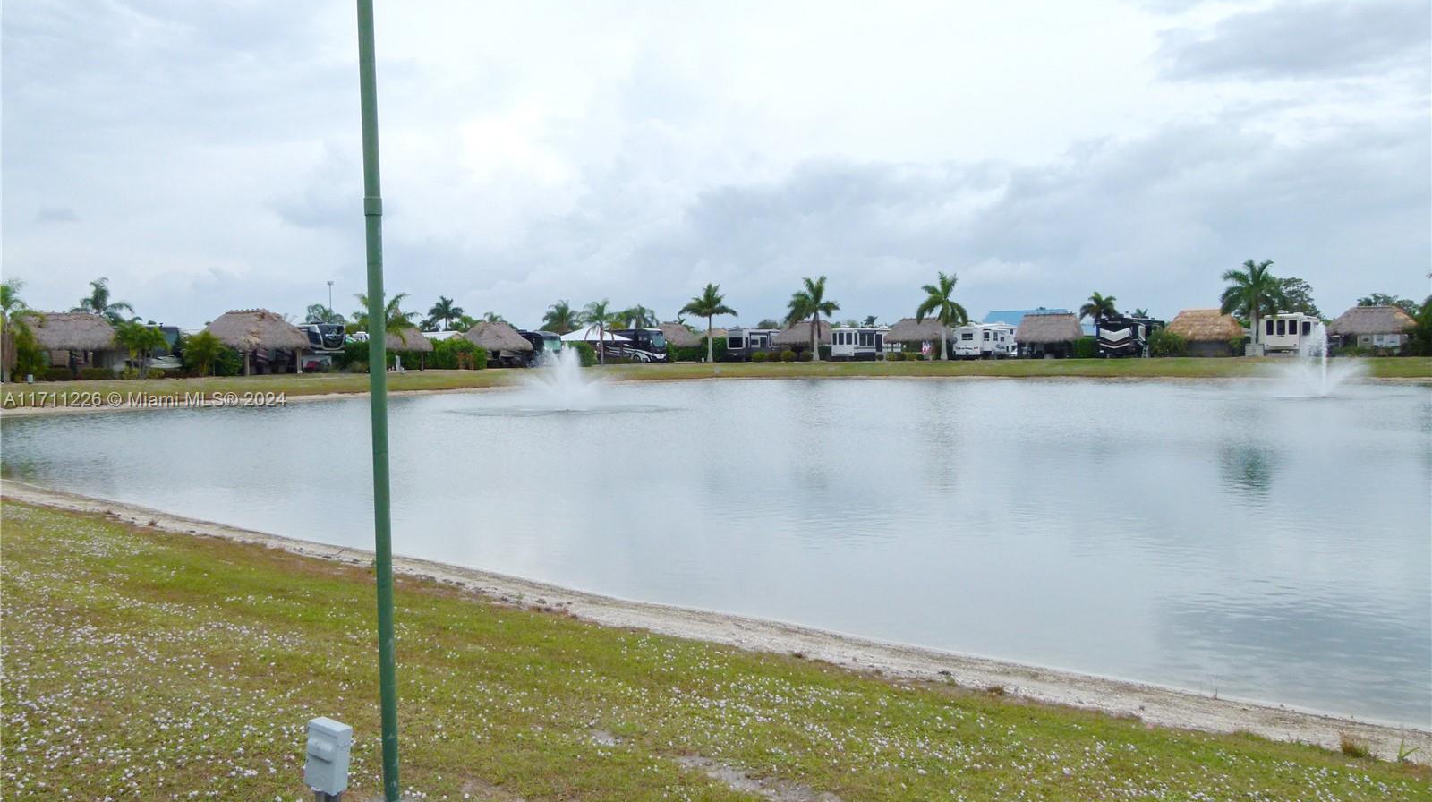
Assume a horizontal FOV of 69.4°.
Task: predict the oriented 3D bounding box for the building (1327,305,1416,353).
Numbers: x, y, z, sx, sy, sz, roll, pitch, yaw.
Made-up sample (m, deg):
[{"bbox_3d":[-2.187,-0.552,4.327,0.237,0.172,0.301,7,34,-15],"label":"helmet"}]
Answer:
[{"bbox_3d":[60.888,-6.481,96.122,8.100,4.700,6.200,0,3,18],"label":"building"}]

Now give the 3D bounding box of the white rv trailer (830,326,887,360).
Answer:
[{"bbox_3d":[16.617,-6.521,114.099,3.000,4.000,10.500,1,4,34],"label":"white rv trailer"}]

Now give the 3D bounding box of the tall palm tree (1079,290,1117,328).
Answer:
[{"bbox_3d":[43.350,-8.710,117.000,4.100,7.510,4.100,0,3,20],"label":"tall palm tree"}]

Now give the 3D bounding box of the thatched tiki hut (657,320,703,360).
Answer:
[{"bbox_3d":[-4.795,-6.808,119.125,6.500,4.800,5.600,-1,3,-6],"label":"thatched tiki hut"}]

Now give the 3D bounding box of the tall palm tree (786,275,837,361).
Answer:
[{"bbox_3d":[10.320,-8.700,109.000,5.400,8.900,5.400,-1,3,5],"label":"tall palm tree"}]

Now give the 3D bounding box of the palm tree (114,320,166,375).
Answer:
[{"bbox_3d":[-42.271,-3.814,76.112,3.900,4.300,3.700,-1,3,0],"label":"palm tree"}]

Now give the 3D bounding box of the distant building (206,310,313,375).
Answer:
[{"bbox_3d":[-29.900,-3.830,67.500,5.100,4.310,4.700,1,3,37],"label":"distant building"}]

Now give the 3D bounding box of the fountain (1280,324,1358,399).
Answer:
[{"bbox_3d":[26.650,-1.830,45.500,3.100,3.270,3.100,1,3,30],"label":"fountain"}]

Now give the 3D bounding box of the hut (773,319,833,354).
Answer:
[{"bbox_3d":[9.777,-6.830,117.122,6.600,4.700,5.600,-1,3,5],"label":"hut"}]

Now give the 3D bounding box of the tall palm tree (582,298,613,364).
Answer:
[{"bbox_3d":[-11.641,-6.786,102.000,3.200,6.600,3.200,0,5,0],"label":"tall palm tree"}]

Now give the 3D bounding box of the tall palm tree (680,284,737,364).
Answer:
[{"bbox_3d":[-0.675,-8.480,113.223,6.100,8.600,6.000,-1,3,0],"label":"tall palm tree"}]

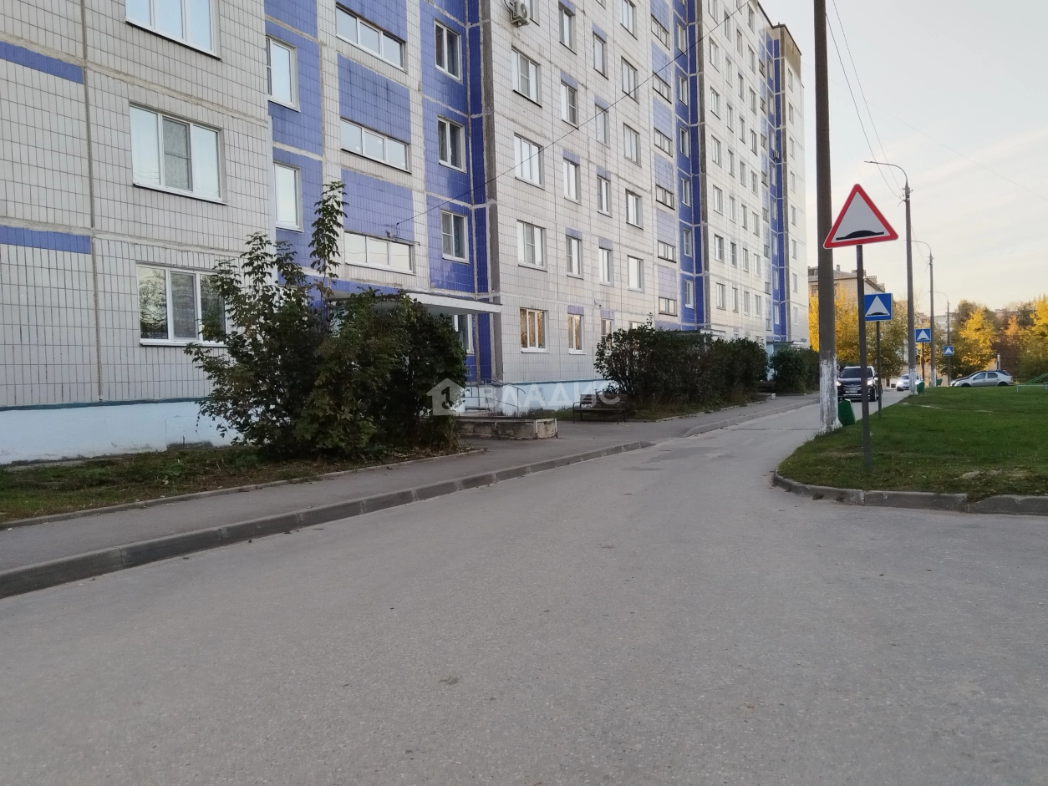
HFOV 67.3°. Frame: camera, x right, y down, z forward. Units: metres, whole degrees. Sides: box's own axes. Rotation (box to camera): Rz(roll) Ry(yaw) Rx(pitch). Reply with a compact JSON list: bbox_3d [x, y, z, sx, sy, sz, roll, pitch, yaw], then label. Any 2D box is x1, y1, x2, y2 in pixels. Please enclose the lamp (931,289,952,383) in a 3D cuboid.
[{"bbox_3d":[41.273,-5.382,78.000,1.900,9.500,0.350,-1,1,29],"label":"lamp"}]

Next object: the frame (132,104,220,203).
[{"bbox_3d":[-6.476,-4.421,14.690,0.180,1.397,1.990,-1,1,29],"label":"frame"}]

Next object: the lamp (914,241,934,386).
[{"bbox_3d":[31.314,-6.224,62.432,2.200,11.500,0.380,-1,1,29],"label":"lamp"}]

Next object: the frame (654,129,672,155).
[{"bbox_3d":[7.179,-13.034,41.098,0.180,0.794,2.774,-1,1,29],"label":"frame"}]

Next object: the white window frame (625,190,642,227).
[{"bbox_3d":[4.800,-8.130,35.000,0.180,1.407,1.990,-1,1,29],"label":"white window frame"}]

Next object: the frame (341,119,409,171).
[{"bbox_3d":[-3.973,-6.524,20.896,0.180,0.764,2.824,-1,1,29],"label":"frame"}]

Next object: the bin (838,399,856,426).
[{"bbox_3d":[6.602,0.398,16.100,0.380,0.580,0.380,-1,1,29],"label":"bin"}]

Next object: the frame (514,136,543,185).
[{"bbox_3d":[0.129,-7.689,26.196,0.160,1.420,1.980,-1,1,29],"label":"frame"}]

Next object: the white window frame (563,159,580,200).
[{"bbox_3d":[1.718,-7.893,29.480,0.180,1.477,1.417,-1,1,29],"label":"white window frame"}]

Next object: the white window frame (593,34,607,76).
[{"bbox_3d":[3.004,-13.703,32.011,0.180,1.437,1.447,-1,1,29],"label":"white window frame"}]

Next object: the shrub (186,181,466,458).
[{"bbox_3d":[-3.468,-1.400,14.874,2.400,4.800,5.200,-1,1,29],"label":"shrub"}]

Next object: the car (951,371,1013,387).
[{"bbox_3d":[32.865,-0.864,56.500,4.350,1.460,1.700,-1,1,20],"label":"car"}]

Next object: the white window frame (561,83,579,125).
[{"bbox_3d":[1.618,-10.566,28.937,0.160,1.400,1.390,-1,1,29],"label":"white window frame"}]

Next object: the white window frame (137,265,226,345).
[{"bbox_3d":[-6.324,-1.606,14.651,0.160,1.400,1.950,-1,1,29],"label":"white window frame"}]

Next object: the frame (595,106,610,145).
[{"bbox_3d":[3.095,-10.836,32.059,0.180,1.407,1.377,-1,1,29],"label":"frame"}]

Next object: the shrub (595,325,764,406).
[{"bbox_3d":[6.608,-0.989,30.690,2.400,2.700,14.000,-1,1,29],"label":"shrub"}]

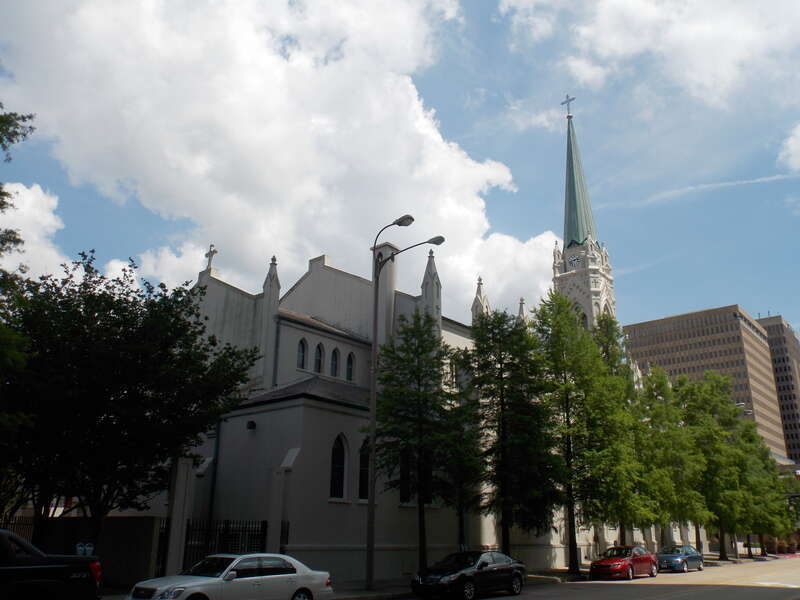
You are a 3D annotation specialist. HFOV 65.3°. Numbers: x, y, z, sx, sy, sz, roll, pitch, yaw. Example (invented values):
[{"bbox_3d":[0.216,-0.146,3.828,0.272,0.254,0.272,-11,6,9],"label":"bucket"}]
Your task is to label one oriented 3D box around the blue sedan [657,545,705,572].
[{"bbox_3d":[16.437,15.229,36.869,1.790,1.440,4.700,-17,-26,39],"label":"blue sedan"}]

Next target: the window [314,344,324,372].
[{"bbox_3d":[-4.391,3.132,34.055,0.250,1.671,0.716,-17,-27,38],"label":"window"}]

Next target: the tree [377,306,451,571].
[{"bbox_3d":[0.630,5.753,26.162,3.300,11.293,3.300,0,-21,0],"label":"tree"}]

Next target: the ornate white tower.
[{"bbox_3d":[21.100,-0.322,69.193,6.000,53.500,6.000,-17,-26,39],"label":"ornate white tower"}]

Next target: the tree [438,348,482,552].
[{"bbox_3d":[2.466,6.893,27.233,2.400,9.900,2.400,1,-20,0],"label":"tree"}]

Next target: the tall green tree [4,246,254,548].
[{"bbox_3d":[-7.347,3.138,17.039,6.900,9.674,6.900,0,-21,0],"label":"tall green tree"}]

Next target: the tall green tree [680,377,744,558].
[{"bbox_3d":[26.996,14.050,54.364,5.000,15.893,5.000,-17,-27,38],"label":"tall green tree"}]

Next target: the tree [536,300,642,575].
[{"bbox_3d":[10.145,6.909,35.729,5.600,15.954,5.600,-17,-27,38],"label":"tree"}]

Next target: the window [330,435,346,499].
[{"bbox_3d":[-2.645,7.152,26.885,0.250,2.668,0.939,-17,-27,38],"label":"window"}]

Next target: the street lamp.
[{"bbox_3d":[-0.013,3.495,22.745,2.700,13.000,2.600,-17,-26,39],"label":"street lamp"}]

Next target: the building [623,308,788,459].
[{"bbox_3d":[100.716,41.691,199.689,35.000,67.000,36.000,-17,-26,39],"label":"building"}]

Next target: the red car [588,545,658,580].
[{"bbox_3d":[10.993,12.848,30.644,1.830,1.455,4.840,-17,-26,39],"label":"red car"}]

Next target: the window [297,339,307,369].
[{"bbox_3d":[-5.230,2.837,33.150,0.250,1.626,0.677,-17,-27,38],"label":"window"}]

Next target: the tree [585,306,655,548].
[{"bbox_3d":[14.037,8.475,40.435,4.300,16.381,4.300,-17,-27,38],"label":"tree"}]

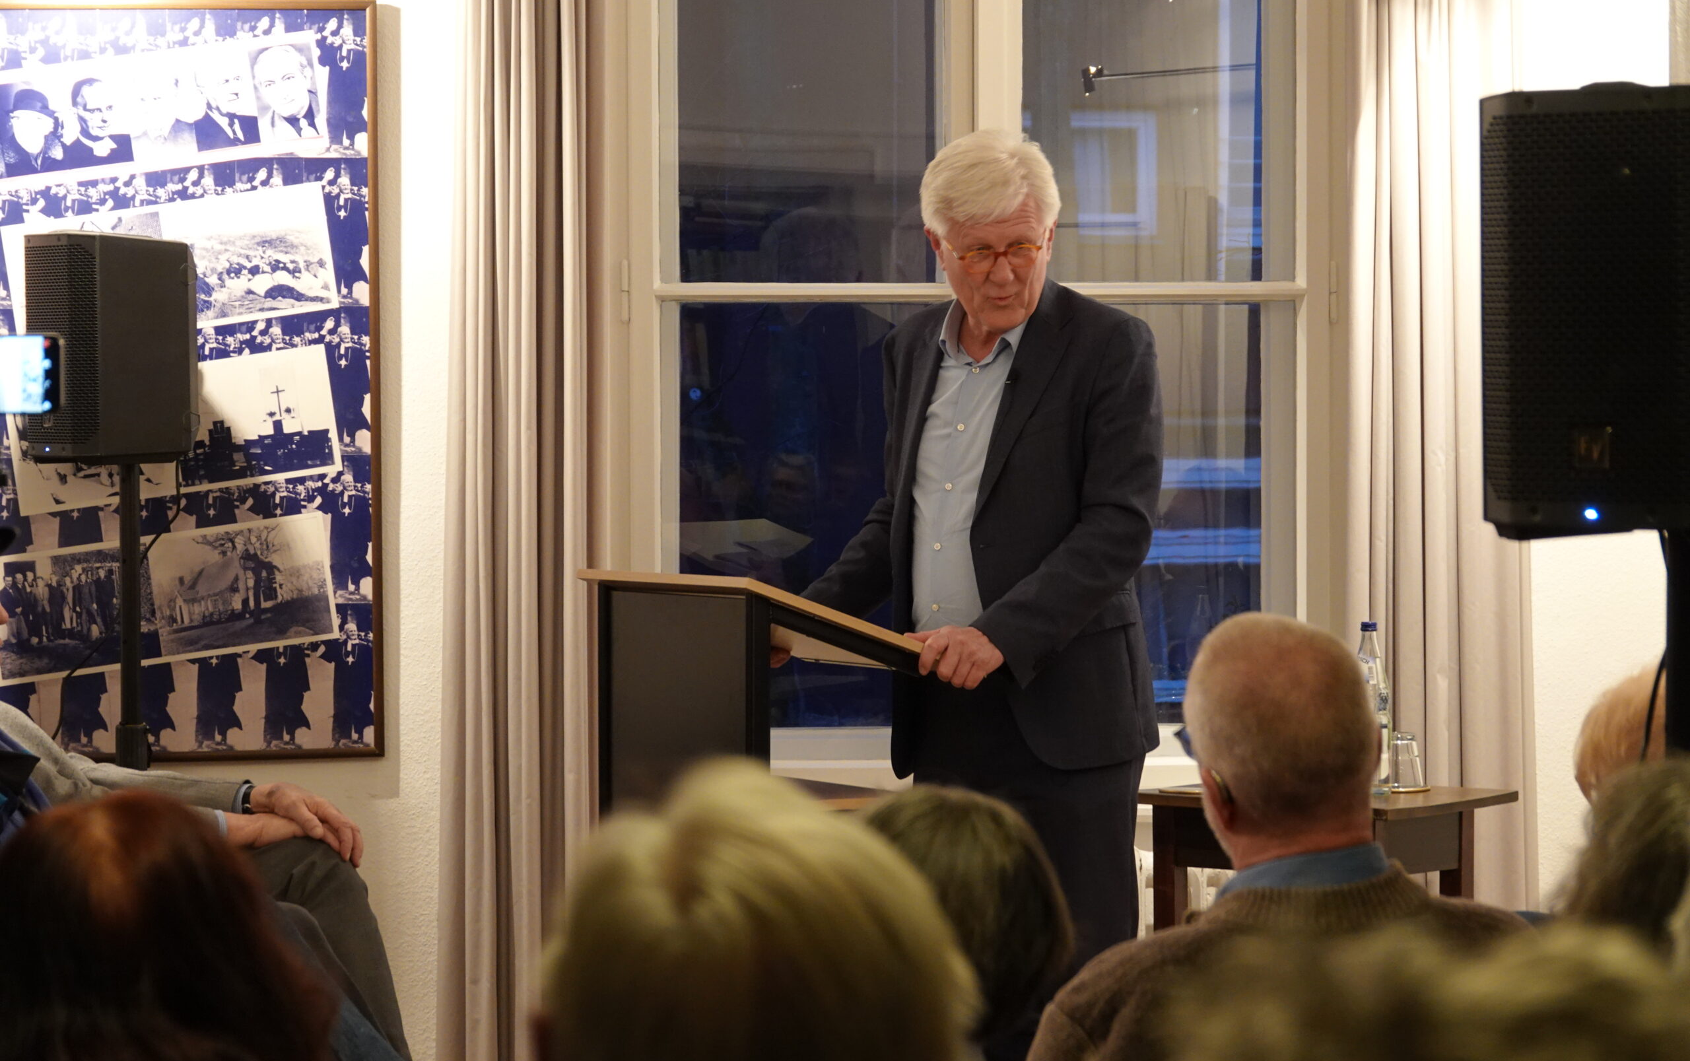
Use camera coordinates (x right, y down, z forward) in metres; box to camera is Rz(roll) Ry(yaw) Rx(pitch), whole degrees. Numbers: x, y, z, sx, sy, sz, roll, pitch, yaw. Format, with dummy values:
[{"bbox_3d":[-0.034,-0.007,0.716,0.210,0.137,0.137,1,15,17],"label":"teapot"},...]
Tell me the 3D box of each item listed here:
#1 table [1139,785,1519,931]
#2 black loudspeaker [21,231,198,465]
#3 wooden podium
[{"bbox_3d":[0.847,0.821,9.203,0.546,0.711,0.408,1,2,40],"label":"table"},{"bbox_3d":[-1.303,-0.316,9.245,0.260,0.410,0.285,-1,2,-38],"label":"black loudspeaker"},{"bbox_3d":[-0.136,0.636,7.833,0.310,1.148,0.553,-1,1,-29],"label":"wooden podium"}]

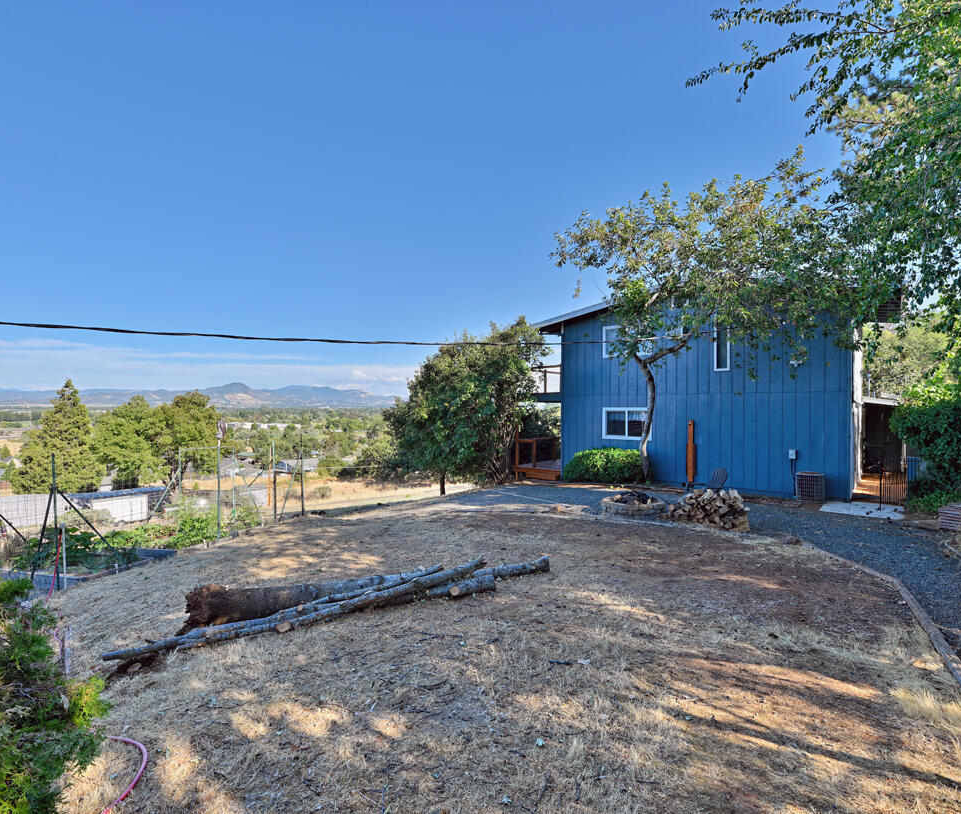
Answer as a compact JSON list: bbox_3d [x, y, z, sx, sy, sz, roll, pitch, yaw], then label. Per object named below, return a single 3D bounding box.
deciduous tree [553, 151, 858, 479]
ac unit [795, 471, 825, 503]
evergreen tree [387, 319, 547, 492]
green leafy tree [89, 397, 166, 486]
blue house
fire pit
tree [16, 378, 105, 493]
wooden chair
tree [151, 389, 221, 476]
[{"bbox_3d":[6.100,-2.150,13.000,6.700,8.700,5.700,0,0,25],"label":"deciduous tree"},{"bbox_3d":[8.280,1.985,11.900,0.600,0.700,0.600,0,0,41],"label":"ac unit"},{"bbox_3d":[-0.470,0.020,16.000,5.200,5.950,4.700,0,0,-2],"label":"evergreen tree"},{"bbox_3d":[-35.586,3.943,48.000,6.200,10.410,6.200,0,0,-37],"label":"green leafy tree"},{"bbox_3d":[8.200,-0.680,16.800,9.600,6.200,7.500,0,0,41],"label":"blue house"},{"bbox_3d":[3.280,2.100,10.200,1.300,0.300,1.300,0,0,18],"label":"fire pit"},{"bbox_3d":[-43.551,3.560,49.000,7.000,12.590,7.000,0,0,-42],"label":"tree"},{"bbox_3d":[5.270,1.840,10.800,0.820,0.950,0.740,0,0,-22],"label":"wooden chair"},{"bbox_3d":[-27.770,3.365,45.000,5.600,9.860,5.600,0,0,-32],"label":"tree"}]

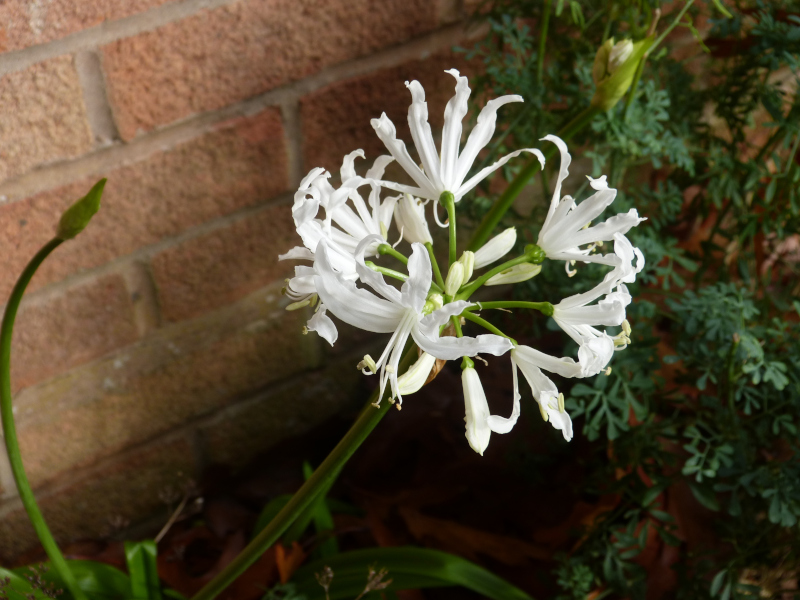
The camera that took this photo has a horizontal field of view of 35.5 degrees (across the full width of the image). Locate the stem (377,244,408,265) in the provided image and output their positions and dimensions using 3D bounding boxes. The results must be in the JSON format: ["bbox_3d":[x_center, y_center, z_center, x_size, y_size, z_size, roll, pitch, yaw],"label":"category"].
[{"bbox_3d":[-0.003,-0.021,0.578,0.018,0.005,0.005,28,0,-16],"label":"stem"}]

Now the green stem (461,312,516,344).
[{"bbox_3d":[0.042,0.013,0.584,0.028,0.004,0.004,32,90,14],"label":"green stem"}]

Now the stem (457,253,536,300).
[{"bbox_3d":[0.045,-0.011,0.584,0.041,0.009,0.007,-30,0,11],"label":"stem"}]

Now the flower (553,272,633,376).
[{"bbox_3d":[0.090,0.009,0.578,0.038,0.043,0.044,6,41,11],"label":"flower"}]

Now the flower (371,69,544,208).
[{"bbox_3d":[0.028,-0.078,0.600,0.080,0.055,0.043,-4,40,0],"label":"flower"}]

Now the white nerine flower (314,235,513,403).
[{"bbox_3d":[0.006,0.008,0.545,0.084,0.062,0.050,3,41,8],"label":"white nerine flower"}]

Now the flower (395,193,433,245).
[{"bbox_3d":[0.008,-0.038,0.595,0.016,0.026,0.015,-29,0,0],"label":"flower"}]

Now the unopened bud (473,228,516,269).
[{"bbox_3d":[0.045,-0.024,0.587,0.010,0.025,0.010,47,16,0],"label":"unopened bud"}]

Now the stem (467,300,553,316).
[{"bbox_3d":[0.052,0.004,0.586,0.040,0.006,0.006,2,0,7],"label":"stem"}]

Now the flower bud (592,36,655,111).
[{"bbox_3d":[0.120,-0.121,0.667,0.024,0.043,0.023,34,21,0],"label":"flower bud"}]

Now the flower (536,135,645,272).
[{"bbox_3d":[0.090,-0.046,0.590,0.042,0.050,0.052,-16,42,-14],"label":"flower"}]

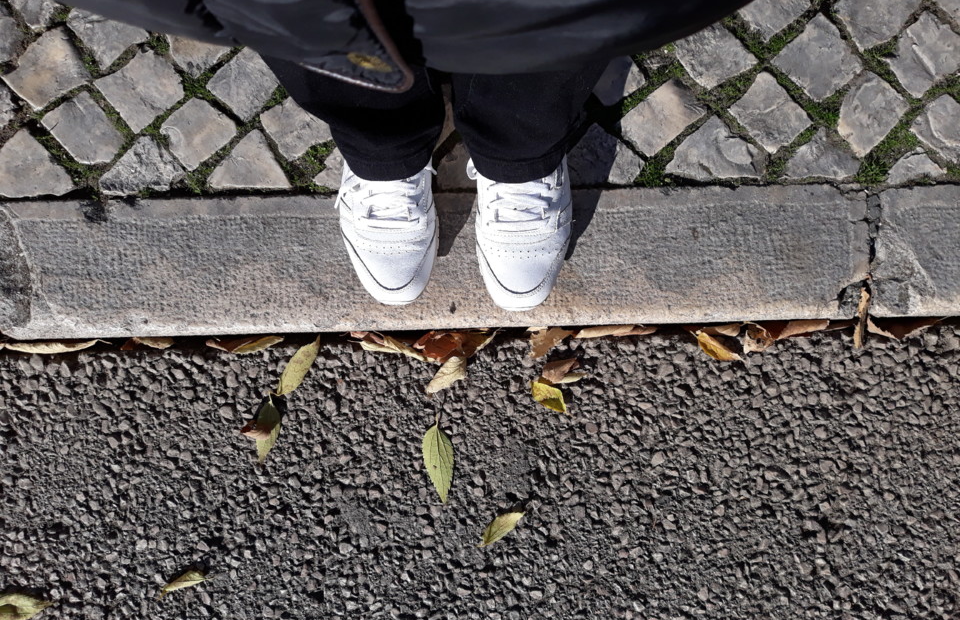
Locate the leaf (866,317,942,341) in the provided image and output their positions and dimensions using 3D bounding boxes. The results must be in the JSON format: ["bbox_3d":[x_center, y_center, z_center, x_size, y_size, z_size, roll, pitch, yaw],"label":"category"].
[{"bbox_3d":[0.539,0.024,0.951,0.098,0.035,0.030,-1,87,-1],"label":"leaf"}]

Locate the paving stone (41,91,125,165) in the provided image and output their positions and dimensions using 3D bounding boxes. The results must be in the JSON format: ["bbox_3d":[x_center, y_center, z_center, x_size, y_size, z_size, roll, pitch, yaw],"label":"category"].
[{"bbox_3d":[-0.436,-0.193,0.849,0.058,0.050,0.082,-39,88,-4],"label":"paving stone"}]

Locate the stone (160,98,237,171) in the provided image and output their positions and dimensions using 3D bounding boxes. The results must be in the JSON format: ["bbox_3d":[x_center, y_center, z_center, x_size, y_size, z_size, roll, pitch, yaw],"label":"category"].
[{"bbox_3d":[-0.357,-0.221,0.975,0.078,0.060,0.072,-42,85,-7],"label":"stone"}]

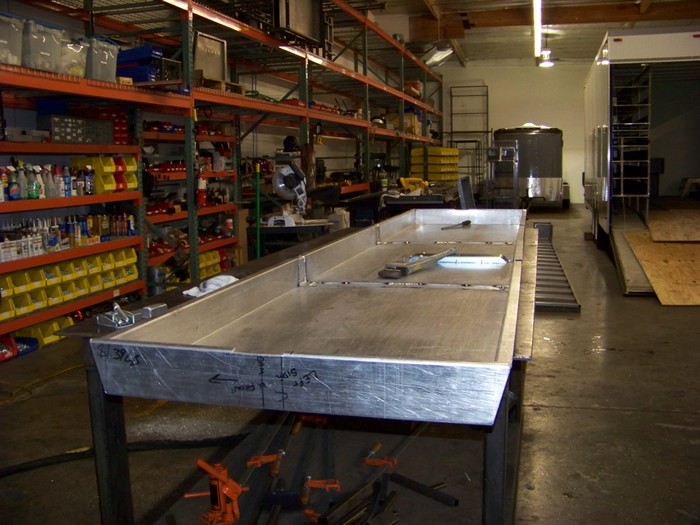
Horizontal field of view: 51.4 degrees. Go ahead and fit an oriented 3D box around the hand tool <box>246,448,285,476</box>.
[{"bbox_3d":[-0.398,0.962,3.508,0.168,0.050,0.165,-16,6,8],"label":"hand tool"}]

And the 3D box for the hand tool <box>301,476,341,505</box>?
[{"bbox_3d":[-0.130,1.019,3.261,0.175,0.050,0.190,-1,8,2],"label":"hand tool"}]

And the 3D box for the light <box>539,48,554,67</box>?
[{"bbox_3d":[4.944,-5.148,18.300,0.380,0.410,0.380,1,8,15],"label":"light"}]

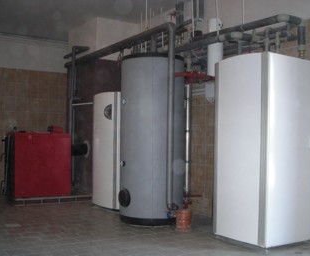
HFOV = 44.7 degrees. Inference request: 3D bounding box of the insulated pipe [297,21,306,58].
[{"bbox_3d":[1.500,-0.891,3.849,0.080,0.376,0.080,2,-1,-32],"label":"insulated pipe"}]

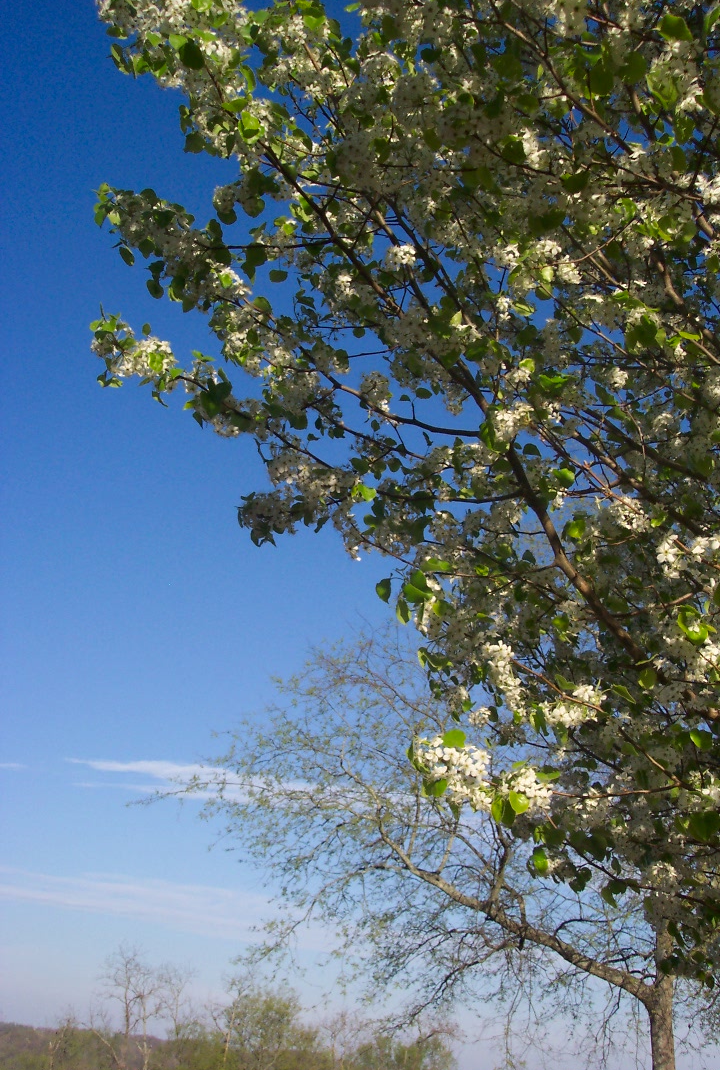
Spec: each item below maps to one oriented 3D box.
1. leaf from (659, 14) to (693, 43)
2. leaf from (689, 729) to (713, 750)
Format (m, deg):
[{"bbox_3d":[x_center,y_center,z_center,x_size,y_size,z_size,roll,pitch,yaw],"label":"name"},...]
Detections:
[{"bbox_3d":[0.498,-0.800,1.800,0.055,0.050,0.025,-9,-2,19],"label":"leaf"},{"bbox_3d":[0.612,0.368,2.050,0.042,0.035,0.022,-12,-29,29],"label":"leaf"}]

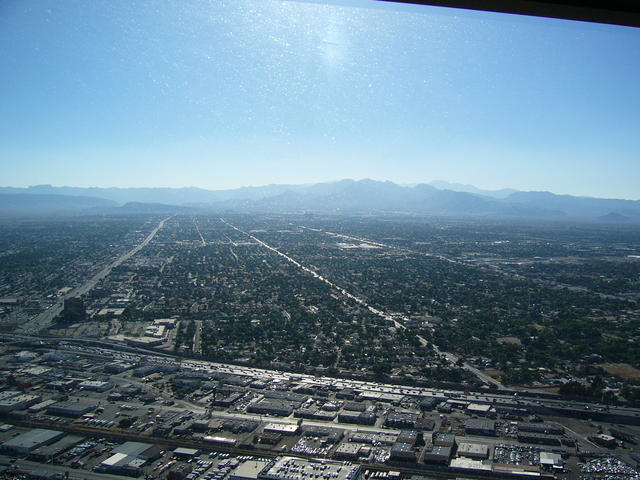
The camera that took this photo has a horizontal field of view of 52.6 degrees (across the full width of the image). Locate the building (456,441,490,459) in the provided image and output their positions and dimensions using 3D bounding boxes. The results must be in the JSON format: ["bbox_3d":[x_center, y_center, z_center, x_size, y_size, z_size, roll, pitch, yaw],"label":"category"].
[{"bbox_3d":[163.840,225.450,692.000,30.500,5.000,29.400,1,2,17],"label":"building"}]

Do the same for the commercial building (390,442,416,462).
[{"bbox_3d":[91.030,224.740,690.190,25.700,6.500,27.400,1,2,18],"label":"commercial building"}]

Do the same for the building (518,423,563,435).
[{"bbox_3d":[258.870,221.920,762.210,45.100,5.000,14.200,1,2,17],"label":"building"}]

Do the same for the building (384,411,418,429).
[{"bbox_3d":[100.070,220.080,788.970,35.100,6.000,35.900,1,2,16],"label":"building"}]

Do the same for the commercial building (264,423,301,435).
[{"bbox_3d":[-44.740,221.870,758.730,36.700,4.800,21.600,1,2,16],"label":"commercial building"}]

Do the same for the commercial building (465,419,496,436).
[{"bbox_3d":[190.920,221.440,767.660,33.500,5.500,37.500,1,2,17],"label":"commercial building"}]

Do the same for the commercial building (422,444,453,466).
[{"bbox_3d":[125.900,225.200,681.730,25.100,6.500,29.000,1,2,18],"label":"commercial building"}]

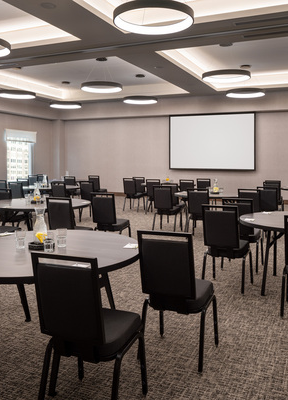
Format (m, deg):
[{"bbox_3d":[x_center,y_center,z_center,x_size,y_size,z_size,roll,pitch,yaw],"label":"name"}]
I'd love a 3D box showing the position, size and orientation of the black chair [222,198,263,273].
[{"bbox_3d":[1.278,0.424,5.206,0.470,0.915,0.535,2,6,25],"label":"black chair"}]

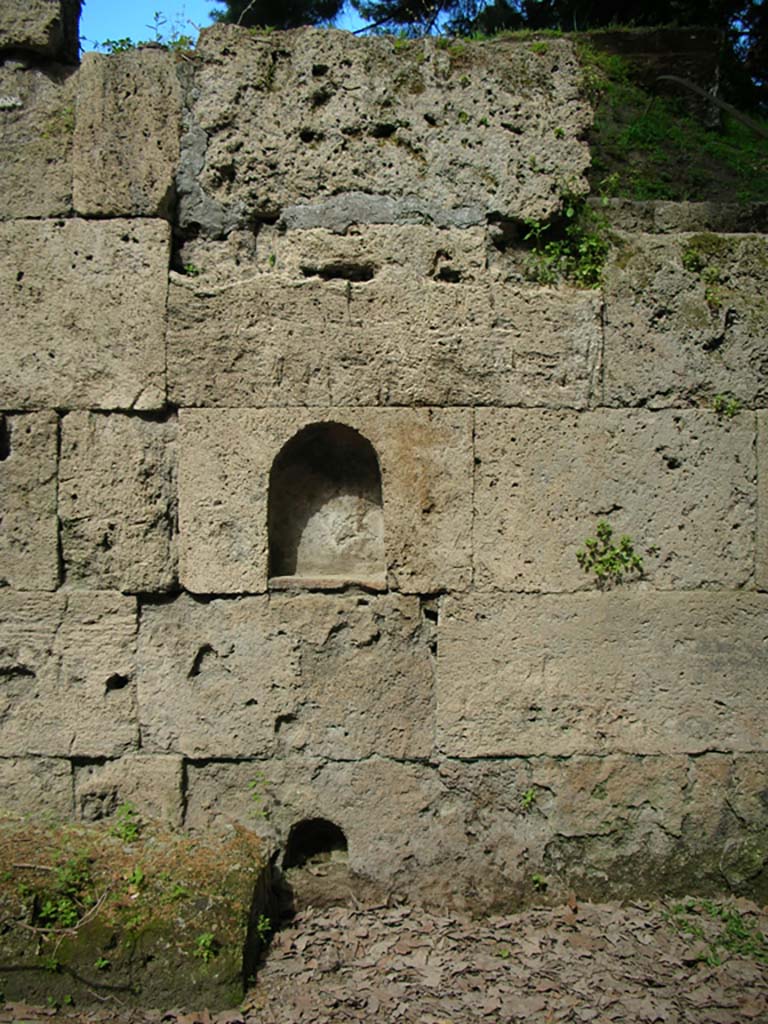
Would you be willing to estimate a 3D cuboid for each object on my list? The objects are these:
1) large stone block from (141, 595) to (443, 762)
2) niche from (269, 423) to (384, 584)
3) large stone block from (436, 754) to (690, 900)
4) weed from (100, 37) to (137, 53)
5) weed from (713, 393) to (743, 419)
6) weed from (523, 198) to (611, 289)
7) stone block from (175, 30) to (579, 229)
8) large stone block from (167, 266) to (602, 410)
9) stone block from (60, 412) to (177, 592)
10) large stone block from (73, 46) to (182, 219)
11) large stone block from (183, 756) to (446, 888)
[{"bbox_3d":[-0.373,0.628,4.205,1.142,0.638,0.450,0,0,0],"label":"large stone block"},{"bbox_3d":[-0.219,-0.031,4.105,0.450,0.642,0.250,0,0,0],"label":"niche"},{"bbox_3d":[0.690,1.219,4.205,0.976,0.573,0.450,0,0,0],"label":"large stone block"},{"bbox_3d":[-0.987,-1.738,3.905,0.134,0.059,0.110,0,0,0],"label":"weed"},{"bbox_3d":[1.241,-0.381,3.780,0.108,0.087,0.080,0,0,0],"label":"weed"},{"bbox_3d":[0.702,-1.032,3.980,0.338,0.346,0.220,0,0,0],"label":"weed"},{"bbox_3d":[0.002,-1.404,4.075,1.512,0.756,0.550,0,0,0],"label":"stone block"},{"bbox_3d":[0.004,-0.665,4.230,1.672,0.542,0.500,0,0,0],"label":"large stone block"},{"bbox_3d":[-0.974,-0.039,4.025,0.426,0.661,0.450,0,0,0],"label":"stone block"},{"bbox_3d":[-0.934,-1.378,3.995,0.393,0.612,0.450,0,0,0],"label":"large stone block"},{"bbox_3d":[-0.253,1.140,4.040,0.965,0.484,0.480,0,0,0],"label":"large stone block"}]

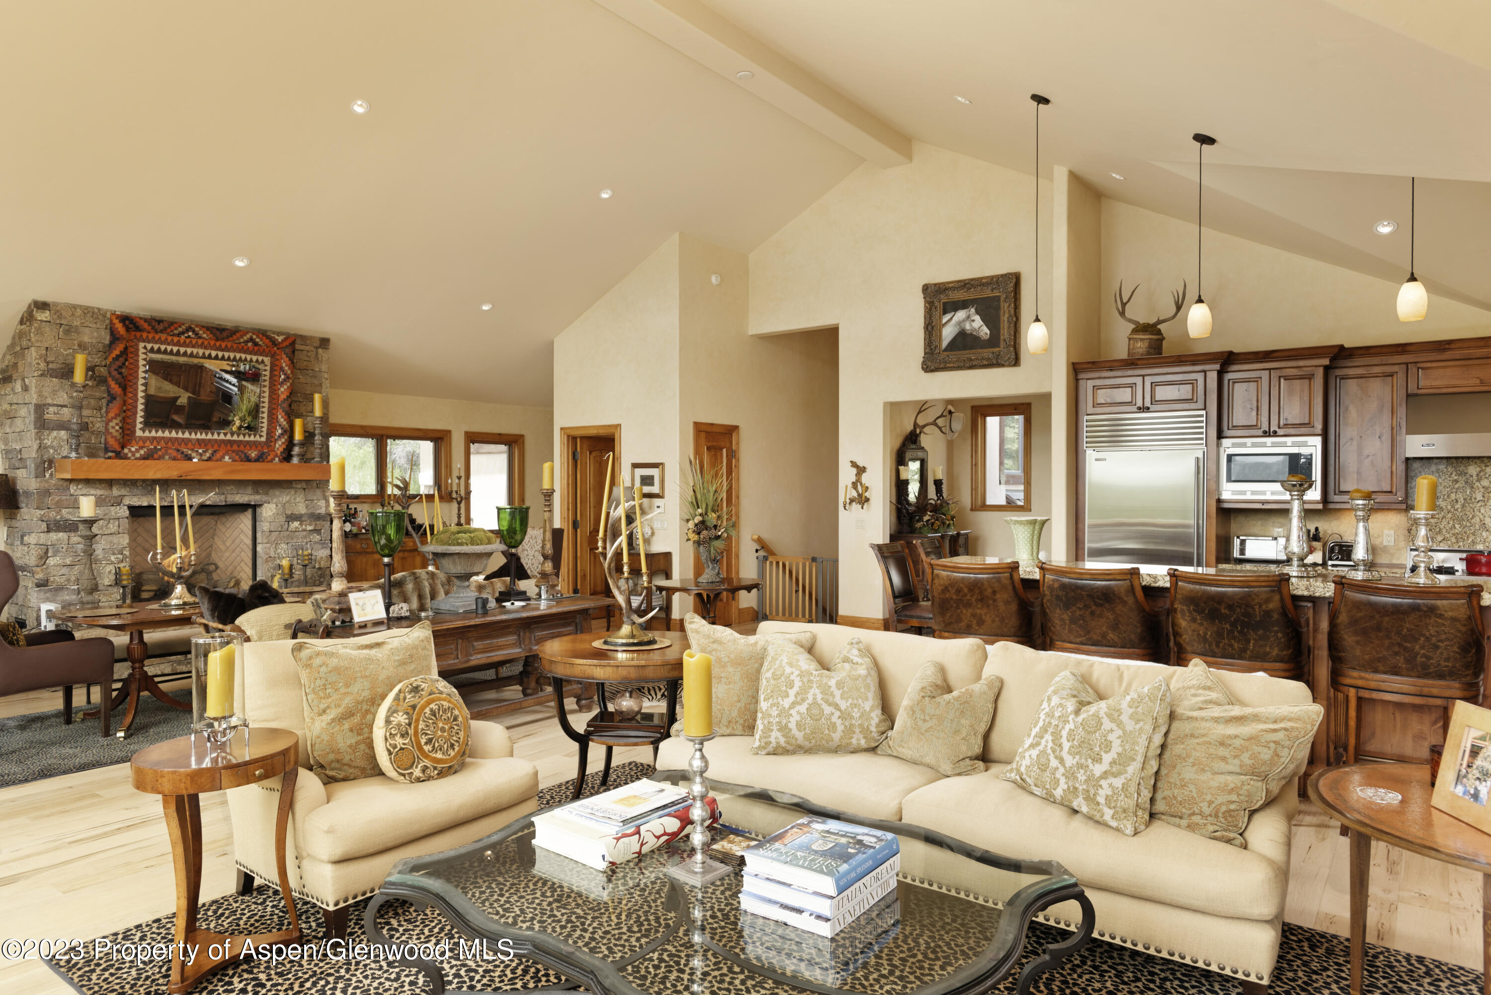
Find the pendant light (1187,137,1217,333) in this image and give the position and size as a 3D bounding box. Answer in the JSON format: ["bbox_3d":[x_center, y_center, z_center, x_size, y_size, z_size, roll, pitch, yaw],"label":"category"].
[{"bbox_3d":[2.609,-1.496,5.213,0.135,1.163,0.135,0,1,36],"label":"pendant light"}]

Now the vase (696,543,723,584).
[{"bbox_3d":[-0.295,0.538,7.450,0.210,0.330,0.190,0,1,0],"label":"vase"}]

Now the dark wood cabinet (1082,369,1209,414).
[{"bbox_3d":[3.394,-0.854,7.620,0.957,0.317,0.600,0,1,36],"label":"dark wood cabinet"}]

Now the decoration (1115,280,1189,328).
[{"bbox_3d":[3.363,-1.615,7.597,0.560,0.398,0.330,0,1,36],"label":"decoration"}]

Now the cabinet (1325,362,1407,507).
[{"bbox_3d":[4.735,-0.452,6.955,0.490,1.060,0.340,1,1,37],"label":"cabinet"}]

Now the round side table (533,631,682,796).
[{"bbox_3d":[-0.575,1.108,4.490,0.885,0.760,0.885,0,1,0],"label":"round side table"}]

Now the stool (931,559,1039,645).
[{"bbox_3d":[1.440,0.922,5.392,0.540,1.110,0.570,1,1,36],"label":"stool"}]

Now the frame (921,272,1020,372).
[{"bbox_3d":[2.142,-1.665,8.684,0.950,0.860,0.080,1,1,36],"label":"frame"}]

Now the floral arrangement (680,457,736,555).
[{"bbox_3d":[-0.292,0.069,7.150,0.420,0.770,0.420,0,1,0],"label":"floral arrangement"}]

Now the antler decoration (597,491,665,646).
[{"bbox_3d":[-0.568,0.355,4.510,0.330,0.760,0.310,0,1,0],"label":"antler decoration"}]

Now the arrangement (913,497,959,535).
[{"bbox_3d":[2.057,0.195,9.844,0.400,0.400,0.500,1,1,36],"label":"arrangement"}]

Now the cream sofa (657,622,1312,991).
[{"bbox_3d":[0.840,1.074,3.674,2.350,0.850,0.970,1,1,37],"label":"cream sofa"}]

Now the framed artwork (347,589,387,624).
[{"bbox_3d":[-2.128,0.617,5.148,0.035,0.175,0.200,-17,-10,37],"label":"framed artwork"}]

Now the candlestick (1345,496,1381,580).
[{"bbox_3d":[3.042,0.196,4.481,0.148,0.408,0.148,1,1,36],"label":"candlestick"}]

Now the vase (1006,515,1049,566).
[{"bbox_3d":[1.776,0.273,5.730,0.255,0.300,0.240,0,1,36],"label":"vase"}]

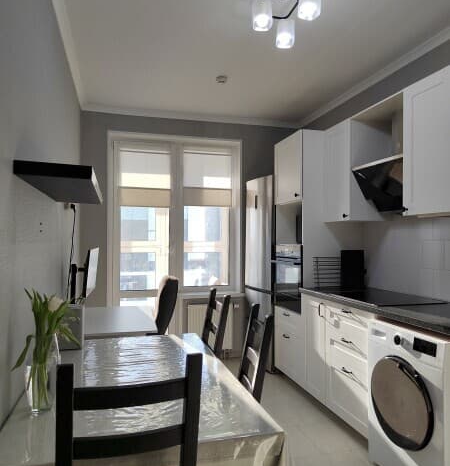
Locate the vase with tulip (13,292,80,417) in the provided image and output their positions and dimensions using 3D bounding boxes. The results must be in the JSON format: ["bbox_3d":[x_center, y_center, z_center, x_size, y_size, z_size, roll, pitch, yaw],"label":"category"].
[{"bbox_3d":[-0.635,0.408,1.426,0.230,0.420,0.200,0,-1,-15],"label":"vase with tulip"}]

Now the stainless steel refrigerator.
[{"bbox_3d":[0.657,0.428,4.315,0.650,1.960,0.600,0,-1,-20],"label":"stainless steel refrigerator"}]

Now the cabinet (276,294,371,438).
[{"bbox_3d":[0.992,0.908,3.278,0.600,0.820,1.560,0,-1,-15],"label":"cabinet"}]

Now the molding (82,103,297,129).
[{"bbox_3d":[-0.269,-1.305,4.439,2.480,0.090,0.080,0,-1,-15],"label":"molding"}]

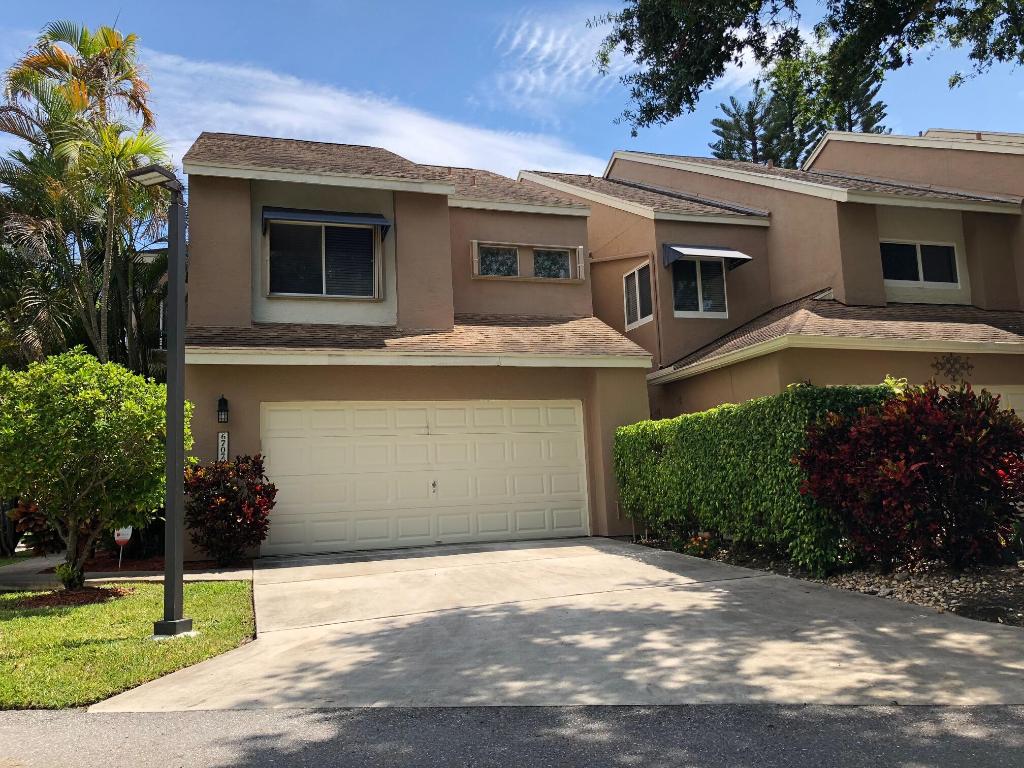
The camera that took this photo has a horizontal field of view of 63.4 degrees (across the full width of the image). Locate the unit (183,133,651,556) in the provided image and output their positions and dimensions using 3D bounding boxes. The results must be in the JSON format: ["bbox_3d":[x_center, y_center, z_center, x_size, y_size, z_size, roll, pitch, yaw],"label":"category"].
[{"bbox_3d":[-2.879,-1.129,16.918,6.650,8.330,11.200,0,-8,-19],"label":"unit"}]

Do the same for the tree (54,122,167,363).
[{"bbox_3d":[-6.407,-0.810,13.075,1.850,7.000,1.850,1,-8,-26],"label":"tree"}]

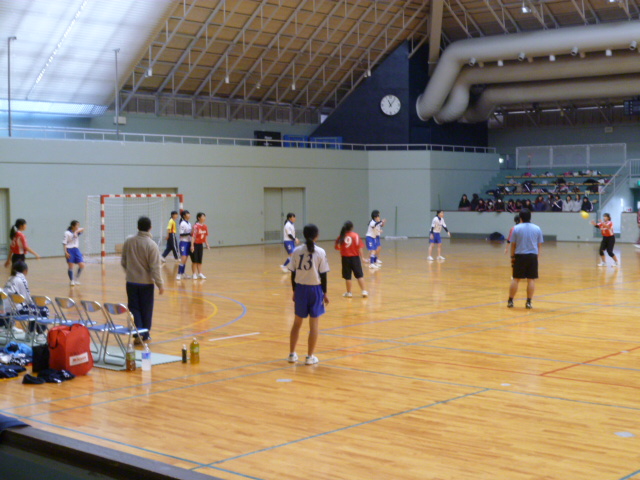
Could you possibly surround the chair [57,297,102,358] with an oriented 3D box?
[{"bbox_3d":[-3.120,1.120,13.606,0.460,0.750,0.460,1,3,38],"label":"chair"}]

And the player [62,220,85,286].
[{"bbox_3d":[-5.685,0.268,24.267,0.420,1.500,0.460,1,3,38],"label":"player"}]

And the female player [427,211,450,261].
[{"bbox_3d":[3.614,-0.176,32.034,0.620,1.510,0.450,-3,3,-38],"label":"female player"}]

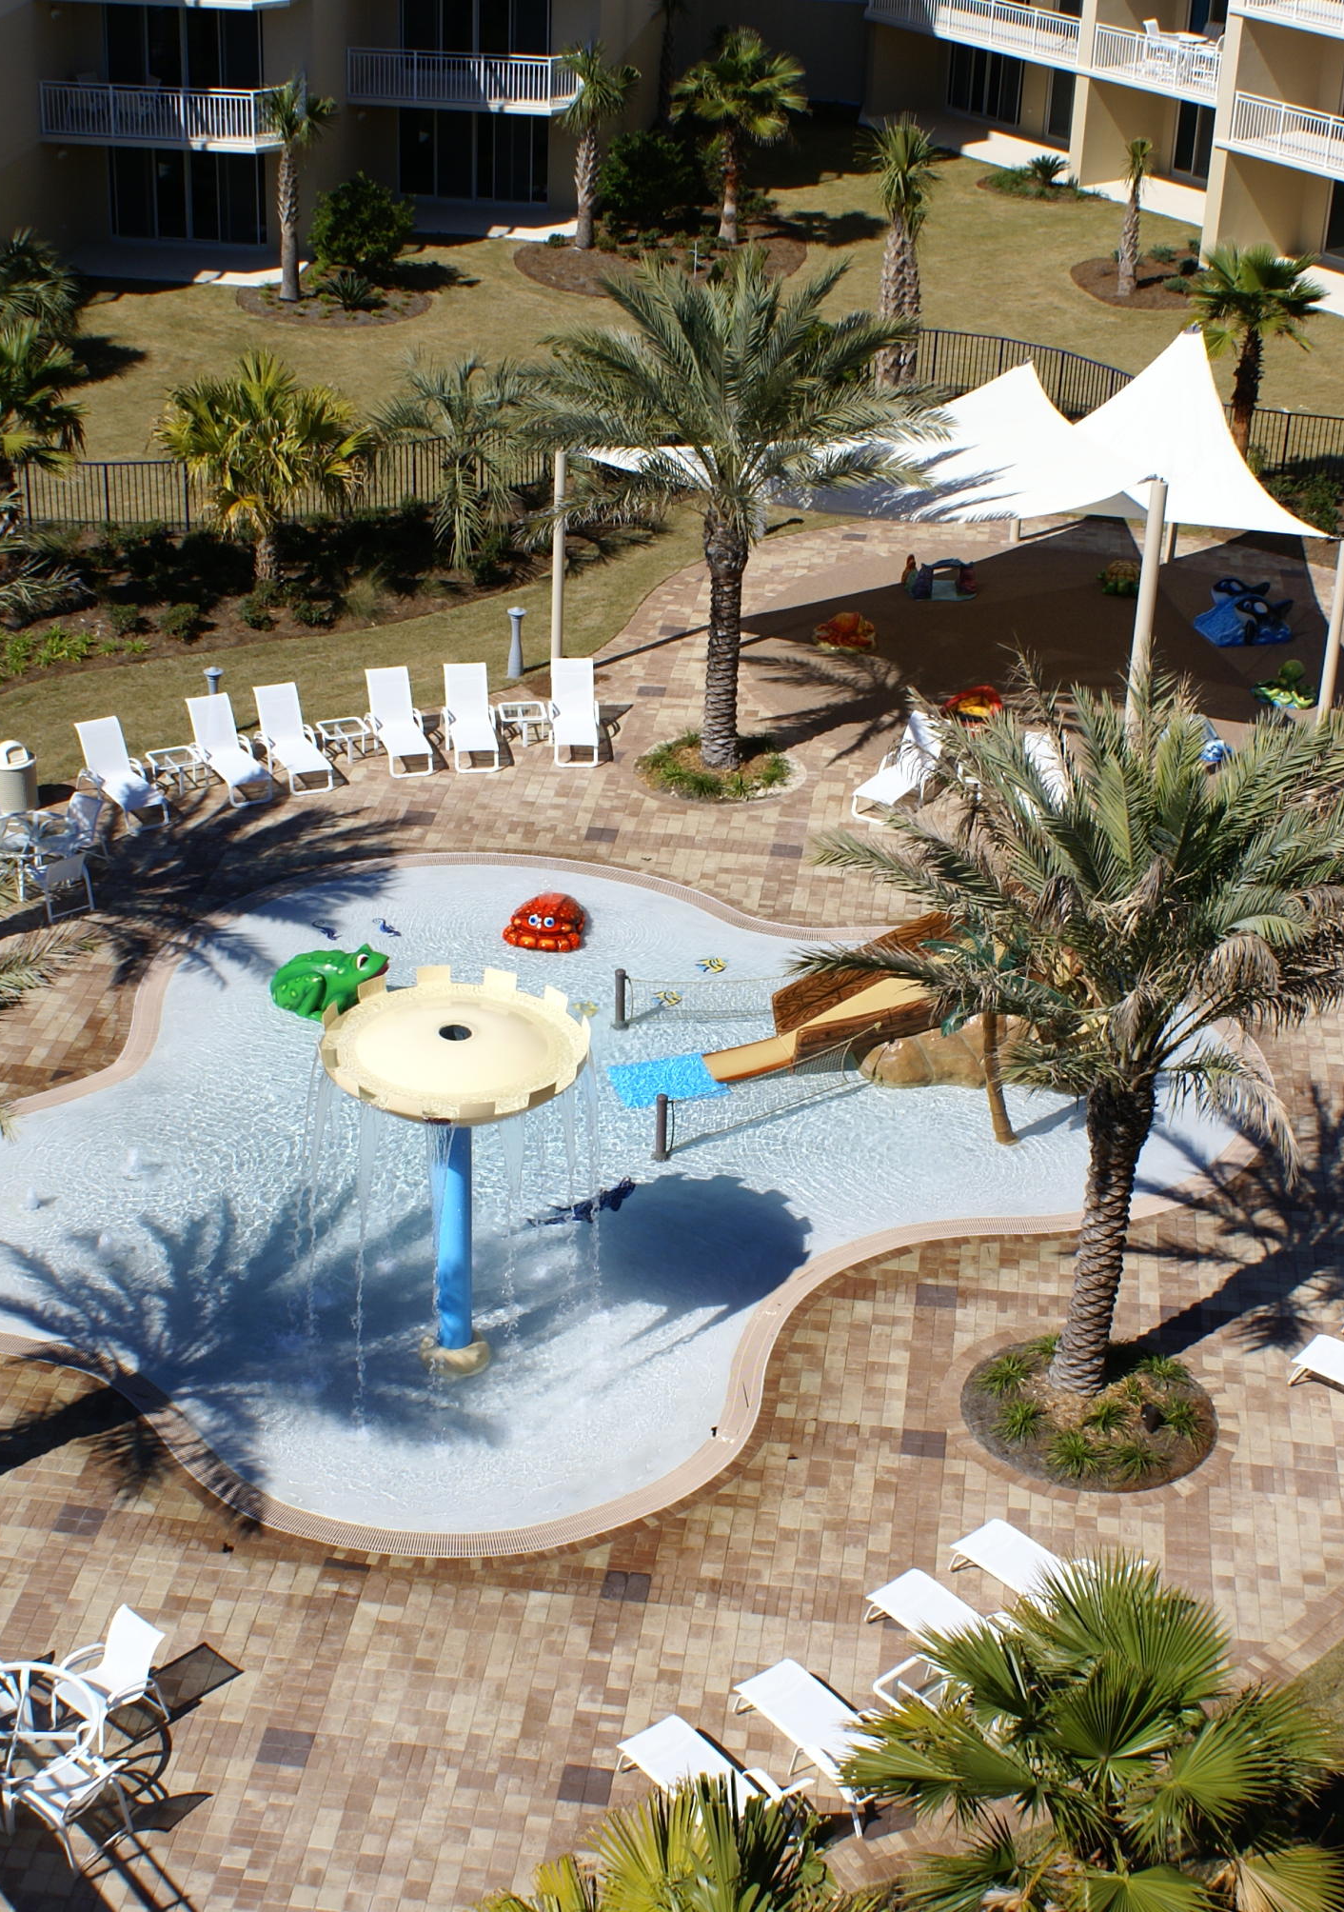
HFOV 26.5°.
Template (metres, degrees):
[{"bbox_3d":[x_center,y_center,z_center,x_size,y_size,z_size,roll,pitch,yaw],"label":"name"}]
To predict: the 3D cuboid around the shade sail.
[{"bbox_3d":[5.087,-8.233,43.425,10.600,1.500,9.800,11,29,16],"label":"shade sail"}]

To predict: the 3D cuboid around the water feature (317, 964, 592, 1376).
[{"bbox_3d":[-2.001,2.274,26.766,2.500,3.600,2.500,2,27,-1],"label":"water feature"}]

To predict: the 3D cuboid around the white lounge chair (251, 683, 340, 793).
[{"bbox_3d":[-5.263,-3.027,39.815,0.680,0.960,1.700,-10,30,-22],"label":"white lounge chair"}]

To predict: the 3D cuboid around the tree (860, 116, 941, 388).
[{"bbox_3d":[4.180,-12.947,54.508,1.750,5.700,1.750,2,27,0],"label":"tree"}]

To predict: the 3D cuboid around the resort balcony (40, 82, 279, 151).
[{"bbox_3d":[-10.523,-17.995,60.704,5.200,1.300,2.100,4,29,5],"label":"resort balcony"}]

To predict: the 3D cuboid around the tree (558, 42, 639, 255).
[{"bbox_3d":[-1.756,-18.853,66.736,2.000,4.500,2.000,2,27,0],"label":"tree"}]

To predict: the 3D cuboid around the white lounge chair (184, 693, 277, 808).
[{"bbox_3d":[-6.087,-2.842,39.394,0.680,0.960,1.700,-12,31,-25],"label":"white lounge chair"}]

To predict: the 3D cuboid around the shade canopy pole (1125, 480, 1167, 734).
[{"bbox_3d":[6.516,-4.386,39.766,0.210,4.600,0.210,2,27,-1],"label":"shade canopy pole"}]

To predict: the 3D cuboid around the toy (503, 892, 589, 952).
[{"bbox_3d":[-1.586,-0.488,36.067,1.080,0.620,0.950,8,27,10],"label":"toy"}]

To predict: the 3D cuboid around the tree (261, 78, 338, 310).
[{"bbox_3d":[-8.319,-16.754,62.864,1.700,4.700,1.700,2,27,-1],"label":"tree"}]

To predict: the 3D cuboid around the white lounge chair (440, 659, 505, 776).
[{"bbox_3d":[-2.865,-3.412,41.034,0.700,0.940,1.740,-3,30,-8],"label":"white lounge chair"}]

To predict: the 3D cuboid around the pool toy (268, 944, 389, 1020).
[{"bbox_3d":[-4.106,0.252,34.204,1.480,0.820,0.920,5,27,6],"label":"pool toy"}]

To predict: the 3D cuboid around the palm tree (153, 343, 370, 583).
[{"bbox_3d":[-6.687,-7.759,46.328,3.421,3.673,3.321,2,27,0],"label":"palm tree"}]

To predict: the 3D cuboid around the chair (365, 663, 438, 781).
[{"bbox_3d":[-3.858,-3.323,40.493,0.680,0.960,1.700,-7,29,-17],"label":"chair"}]

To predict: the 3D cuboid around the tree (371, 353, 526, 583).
[{"bbox_3d":[-3.556,-8.059,47.220,2.600,3.700,2.600,2,27,-1],"label":"tree"}]

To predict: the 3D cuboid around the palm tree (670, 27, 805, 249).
[{"bbox_3d":[1.687,-19.719,68.979,3.300,5.100,3.300,2,27,-1],"label":"palm tree"}]

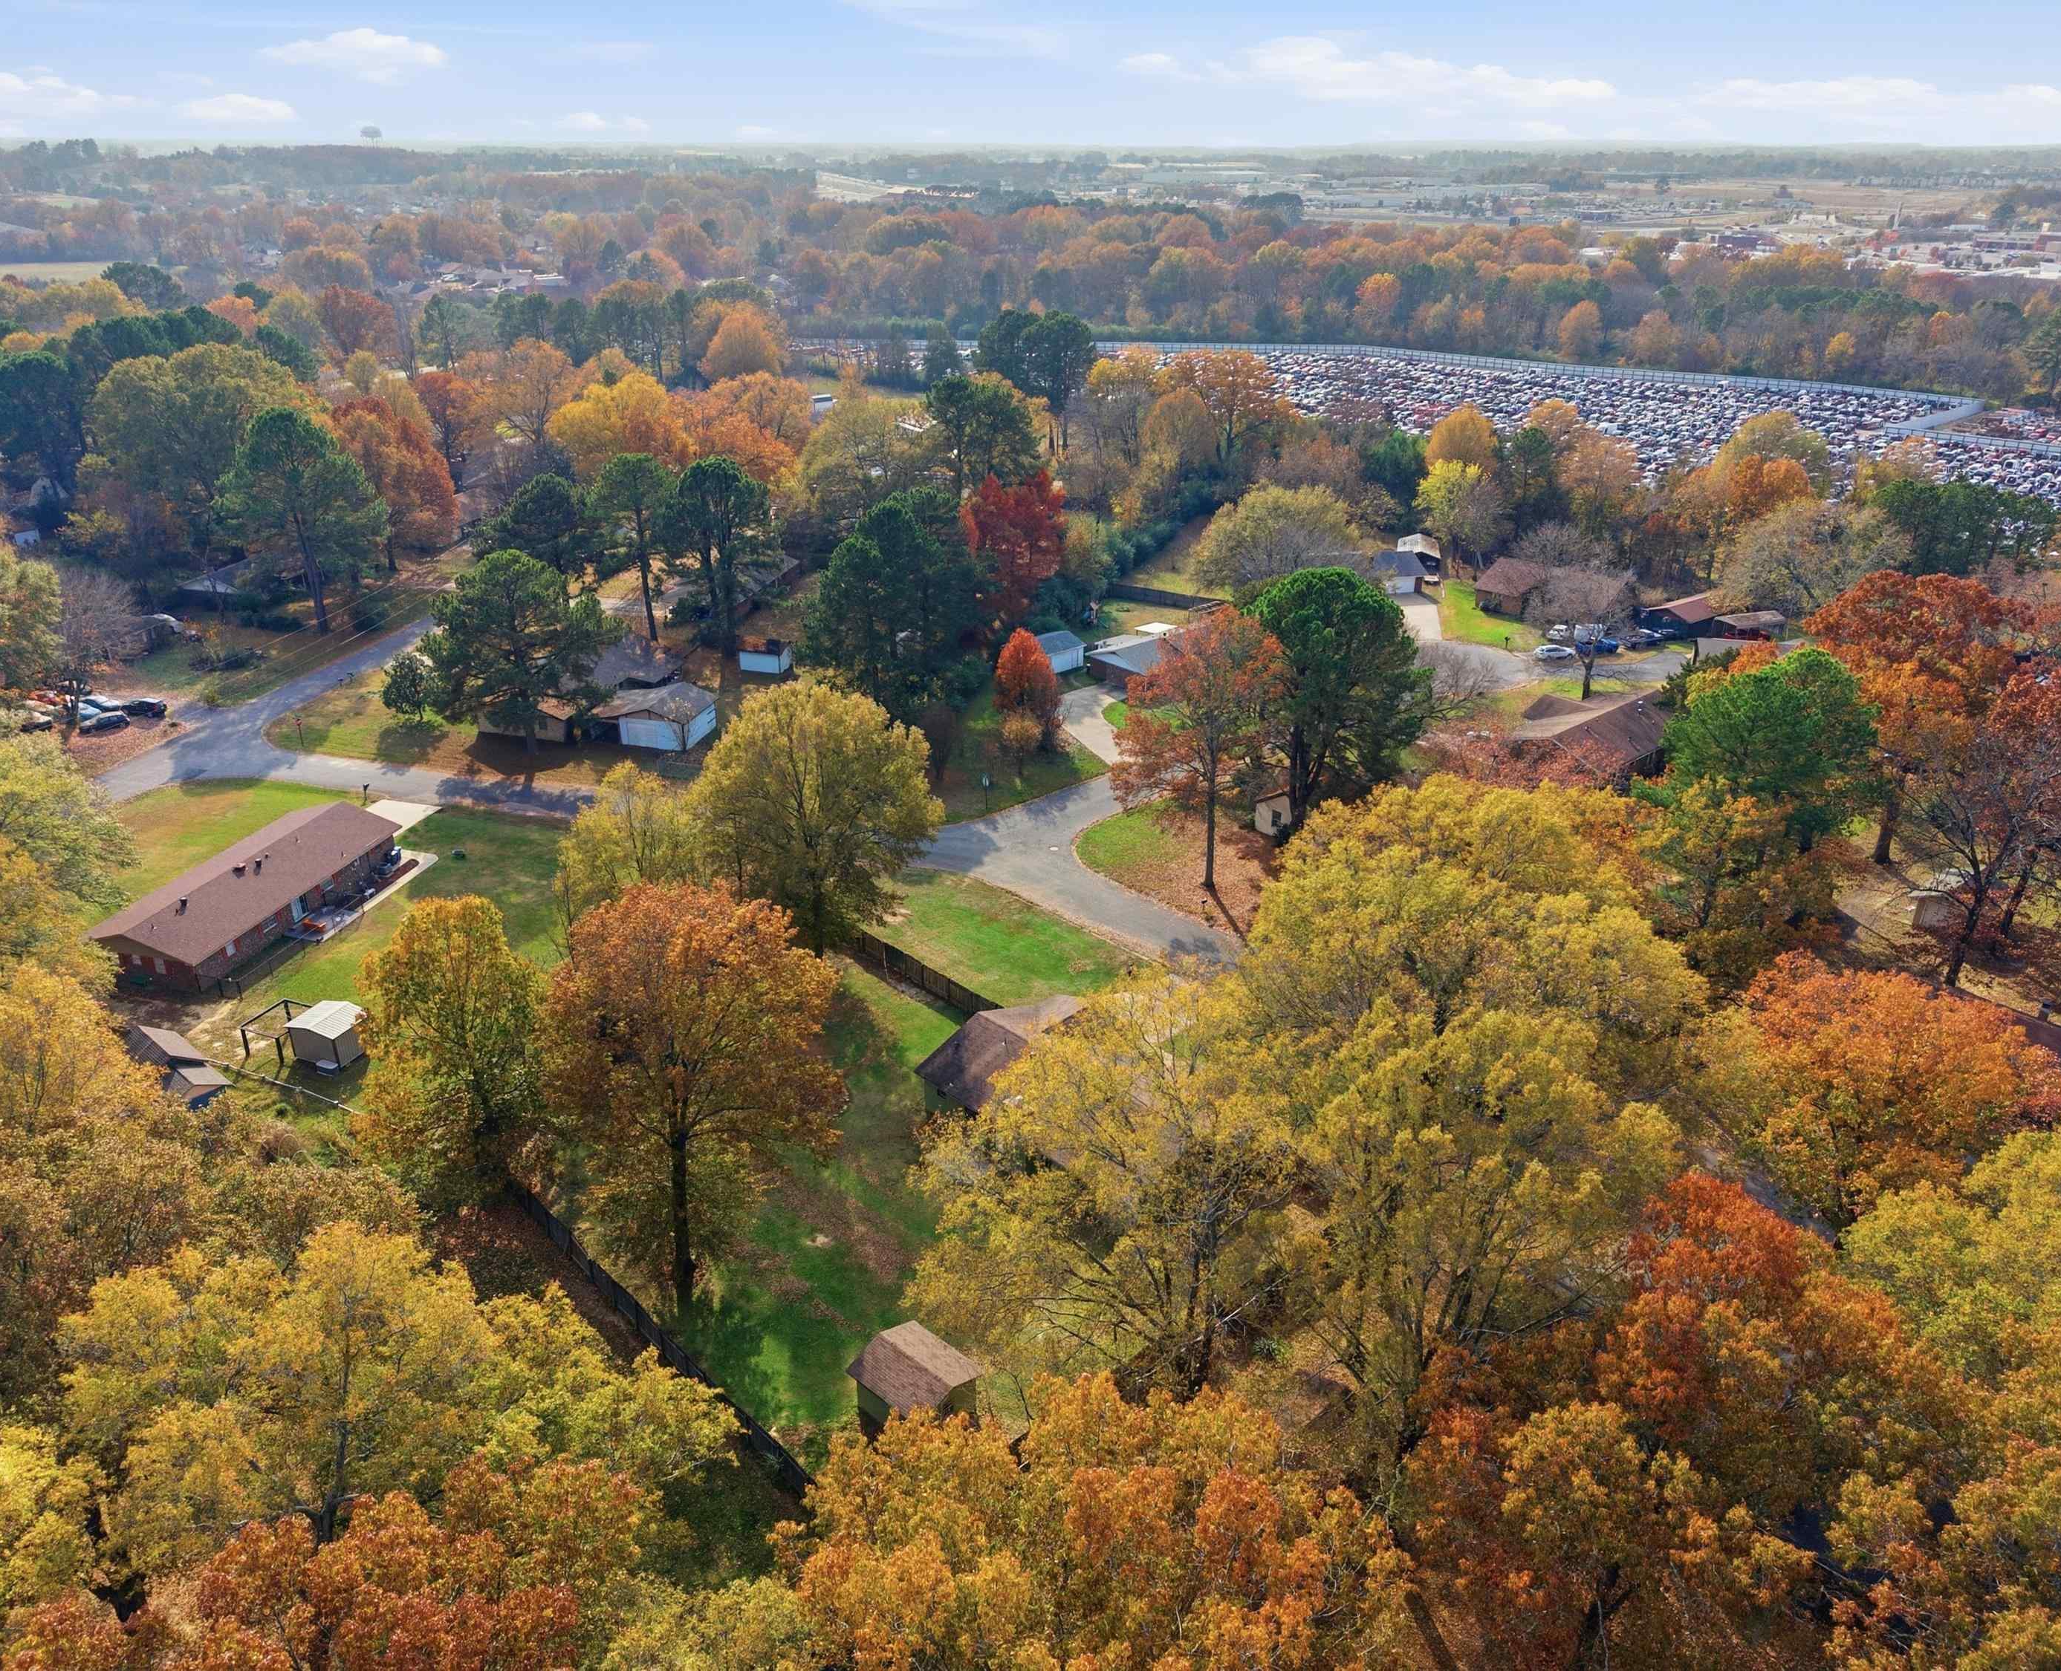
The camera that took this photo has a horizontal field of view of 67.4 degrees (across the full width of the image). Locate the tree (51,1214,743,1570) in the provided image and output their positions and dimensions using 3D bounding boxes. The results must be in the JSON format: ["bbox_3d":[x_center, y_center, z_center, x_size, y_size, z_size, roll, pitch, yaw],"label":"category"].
[{"bbox_3d":[-25.000,23.320,59.520,24.350,20.610,21.910,0,24,0],"label":"tree"}]

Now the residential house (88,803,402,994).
[{"bbox_3d":[-61.750,4.090,121.930,11.140,4.450,24.720,6,25,12],"label":"residential house"}]

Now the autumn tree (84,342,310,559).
[{"bbox_3d":[-108.690,-49.270,201.600,28.640,28.360,24.350,0,24,0],"label":"autumn tree"}]

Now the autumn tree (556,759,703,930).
[{"bbox_3d":[-29.820,1.860,113.250,11.320,15.640,11.320,0,24,0],"label":"autumn tree"}]

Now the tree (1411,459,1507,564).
[{"bbox_3d":[60.410,-44.450,215.590,13.580,16.080,13.580,0,24,0],"label":"tree"}]

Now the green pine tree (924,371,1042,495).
[{"bbox_3d":[-7.200,-58.880,232.240,17.790,20.730,16.010,0,24,0],"label":"green pine tree"}]

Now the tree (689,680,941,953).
[{"bbox_3d":[-15.740,-0.560,111.860,17.660,21.190,17.660,0,24,0],"label":"tree"}]

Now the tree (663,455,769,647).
[{"bbox_3d":[-35.350,-32.090,175.660,11.230,21.640,11.230,0,24,0],"label":"tree"}]

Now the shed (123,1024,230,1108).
[{"bbox_3d":[-51.025,14.074,91.576,7.600,3.300,3.700,21,32,38],"label":"shed"}]

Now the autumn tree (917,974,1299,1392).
[{"bbox_3d":[3.121,16.237,66.007,16.000,20.300,15.520,1,24,3],"label":"autumn tree"}]

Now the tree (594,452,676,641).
[{"bbox_3d":[-43.261,-31.179,170.020,9.200,21.600,8.920,-6,25,-13],"label":"tree"}]

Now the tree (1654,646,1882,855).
[{"bbox_3d":[56.532,-5.886,119.306,15.300,17.000,14.840,12,27,24],"label":"tree"}]

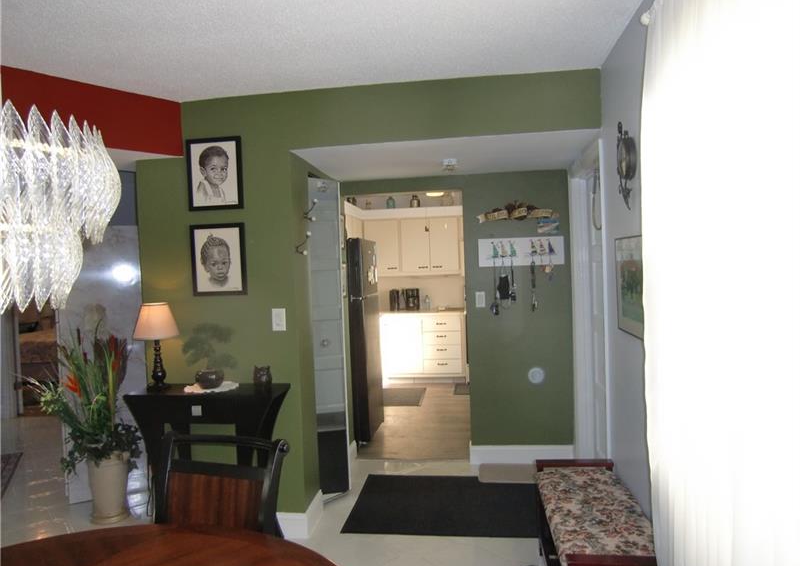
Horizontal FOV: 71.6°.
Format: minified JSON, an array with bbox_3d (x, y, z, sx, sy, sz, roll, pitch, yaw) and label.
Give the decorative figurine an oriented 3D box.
[{"bbox_3d":[-0.747,0.505,3.031,0.088,0.103,0.075,-2,1,7],"label":"decorative figurine"}]

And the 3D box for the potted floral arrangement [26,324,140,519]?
[{"bbox_3d":[-1.905,0.861,3.371,0.580,1.198,0.480,-3,2,-30],"label":"potted floral arrangement"}]

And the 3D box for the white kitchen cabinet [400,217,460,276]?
[{"bbox_3d":[0.423,-0.481,7.364,0.765,0.767,0.330,-2,2,8],"label":"white kitchen cabinet"}]

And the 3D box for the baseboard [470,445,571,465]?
[{"bbox_3d":[0.891,1.267,4.073,0.748,0.140,0.020,-2,2,8],"label":"baseboard"}]

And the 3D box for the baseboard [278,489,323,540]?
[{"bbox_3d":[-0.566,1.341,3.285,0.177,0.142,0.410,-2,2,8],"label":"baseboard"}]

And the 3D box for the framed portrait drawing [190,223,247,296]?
[{"bbox_3d":[-1.008,-0.128,3.086,0.315,0.398,0.023,-2,2,8],"label":"framed portrait drawing"}]

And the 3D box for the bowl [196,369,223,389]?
[{"bbox_3d":[-1.040,0.520,3.031,0.143,0.095,0.143,-2,1,0],"label":"bowl"}]

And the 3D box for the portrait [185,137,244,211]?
[{"bbox_3d":[-1.021,-0.599,3.047,0.314,0.389,0.024,-2,1,7],"label":"portrait"}]

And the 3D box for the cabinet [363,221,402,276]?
[{"bbox_3d":[-0.204,-0.463,7.450,0.503,0.765,0.330,-2,2,8],"label":"cabinet"}]

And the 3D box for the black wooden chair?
[{"bbox_3d":[-0.648,0.991,1.648,0.480,0.930,0.560,-2,1,20],"label":"black wooden chair"}]

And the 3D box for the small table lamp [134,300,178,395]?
[{"bbox_3d":[-1.310,0.346,2.989,0.260,0.472,0.260,-2,2,8],"label":"small table lamp"}]

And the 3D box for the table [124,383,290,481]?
[{"bbox_3d":[-1.001,1.002,2.968,0.838,0.868,0.250,-2,1,7],"label":"table"}]

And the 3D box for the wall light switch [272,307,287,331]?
[{"bbox_3d":[-0.660,0.202,3.056,0.071,0.120,0.013,-2,2,8],"label":"wall light switch"}]

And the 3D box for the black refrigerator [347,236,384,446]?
[{"bbox_3d":[-0.590,0.494,5.016,0.720,1.731,0.700,-2,2,8],"label":"black refrigerator"}]

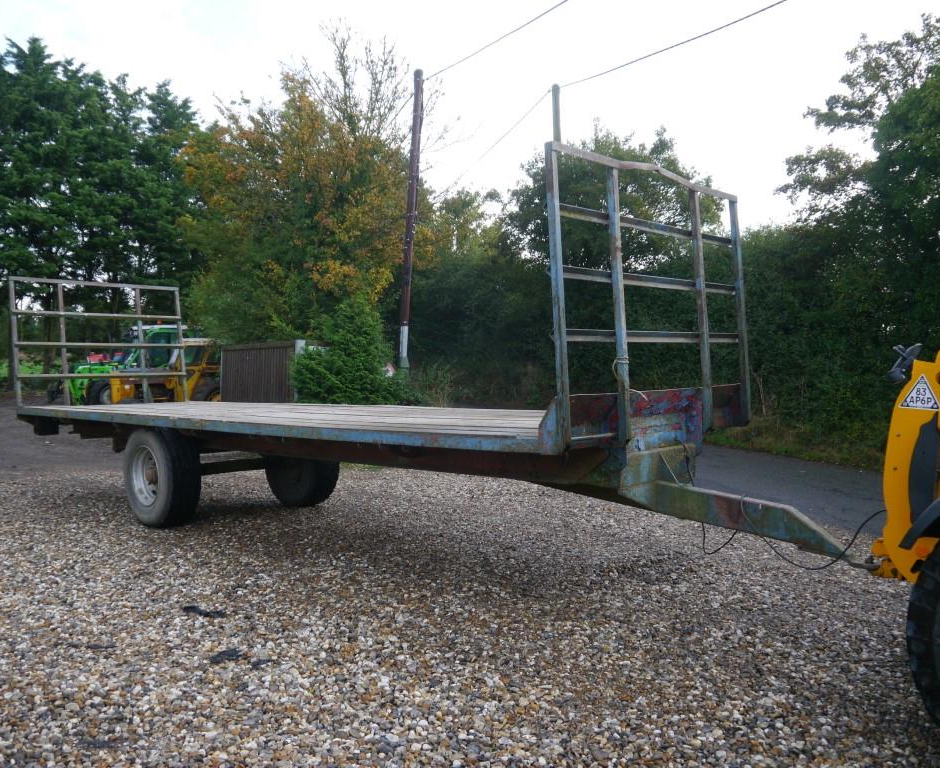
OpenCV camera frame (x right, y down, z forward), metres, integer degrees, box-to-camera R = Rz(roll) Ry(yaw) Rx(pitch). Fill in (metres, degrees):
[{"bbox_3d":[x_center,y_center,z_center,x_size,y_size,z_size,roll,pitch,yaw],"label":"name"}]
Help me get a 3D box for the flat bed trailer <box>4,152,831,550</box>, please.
[{"bbox_3d":[-1.502,0.008,8.407,10.504,2.929,2.444,0,2,44],"label":"flat bed trailer"}]

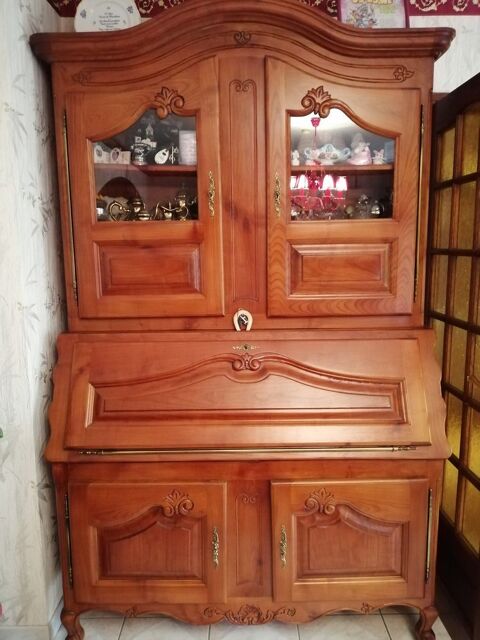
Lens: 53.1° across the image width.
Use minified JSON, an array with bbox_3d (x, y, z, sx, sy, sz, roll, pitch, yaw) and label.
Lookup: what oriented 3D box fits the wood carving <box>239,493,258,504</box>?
[{"bbox_3d":[0.030,0.631,1.700,0.071,0.045,0.014,-1,8,1],"label":"wood carving"}]

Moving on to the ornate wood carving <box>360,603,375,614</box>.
[{"bbox_3d":[0.461,1.044,1.739,0.051,0.048,0.018,-1,8,1],"label":"ornate wood carving"}]

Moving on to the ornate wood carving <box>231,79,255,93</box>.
[{"bbox_3d":[0.012,-0.808,1.657,0.076,0.046,0.014,-1,8,1],"label":"ornate wood carving"}]

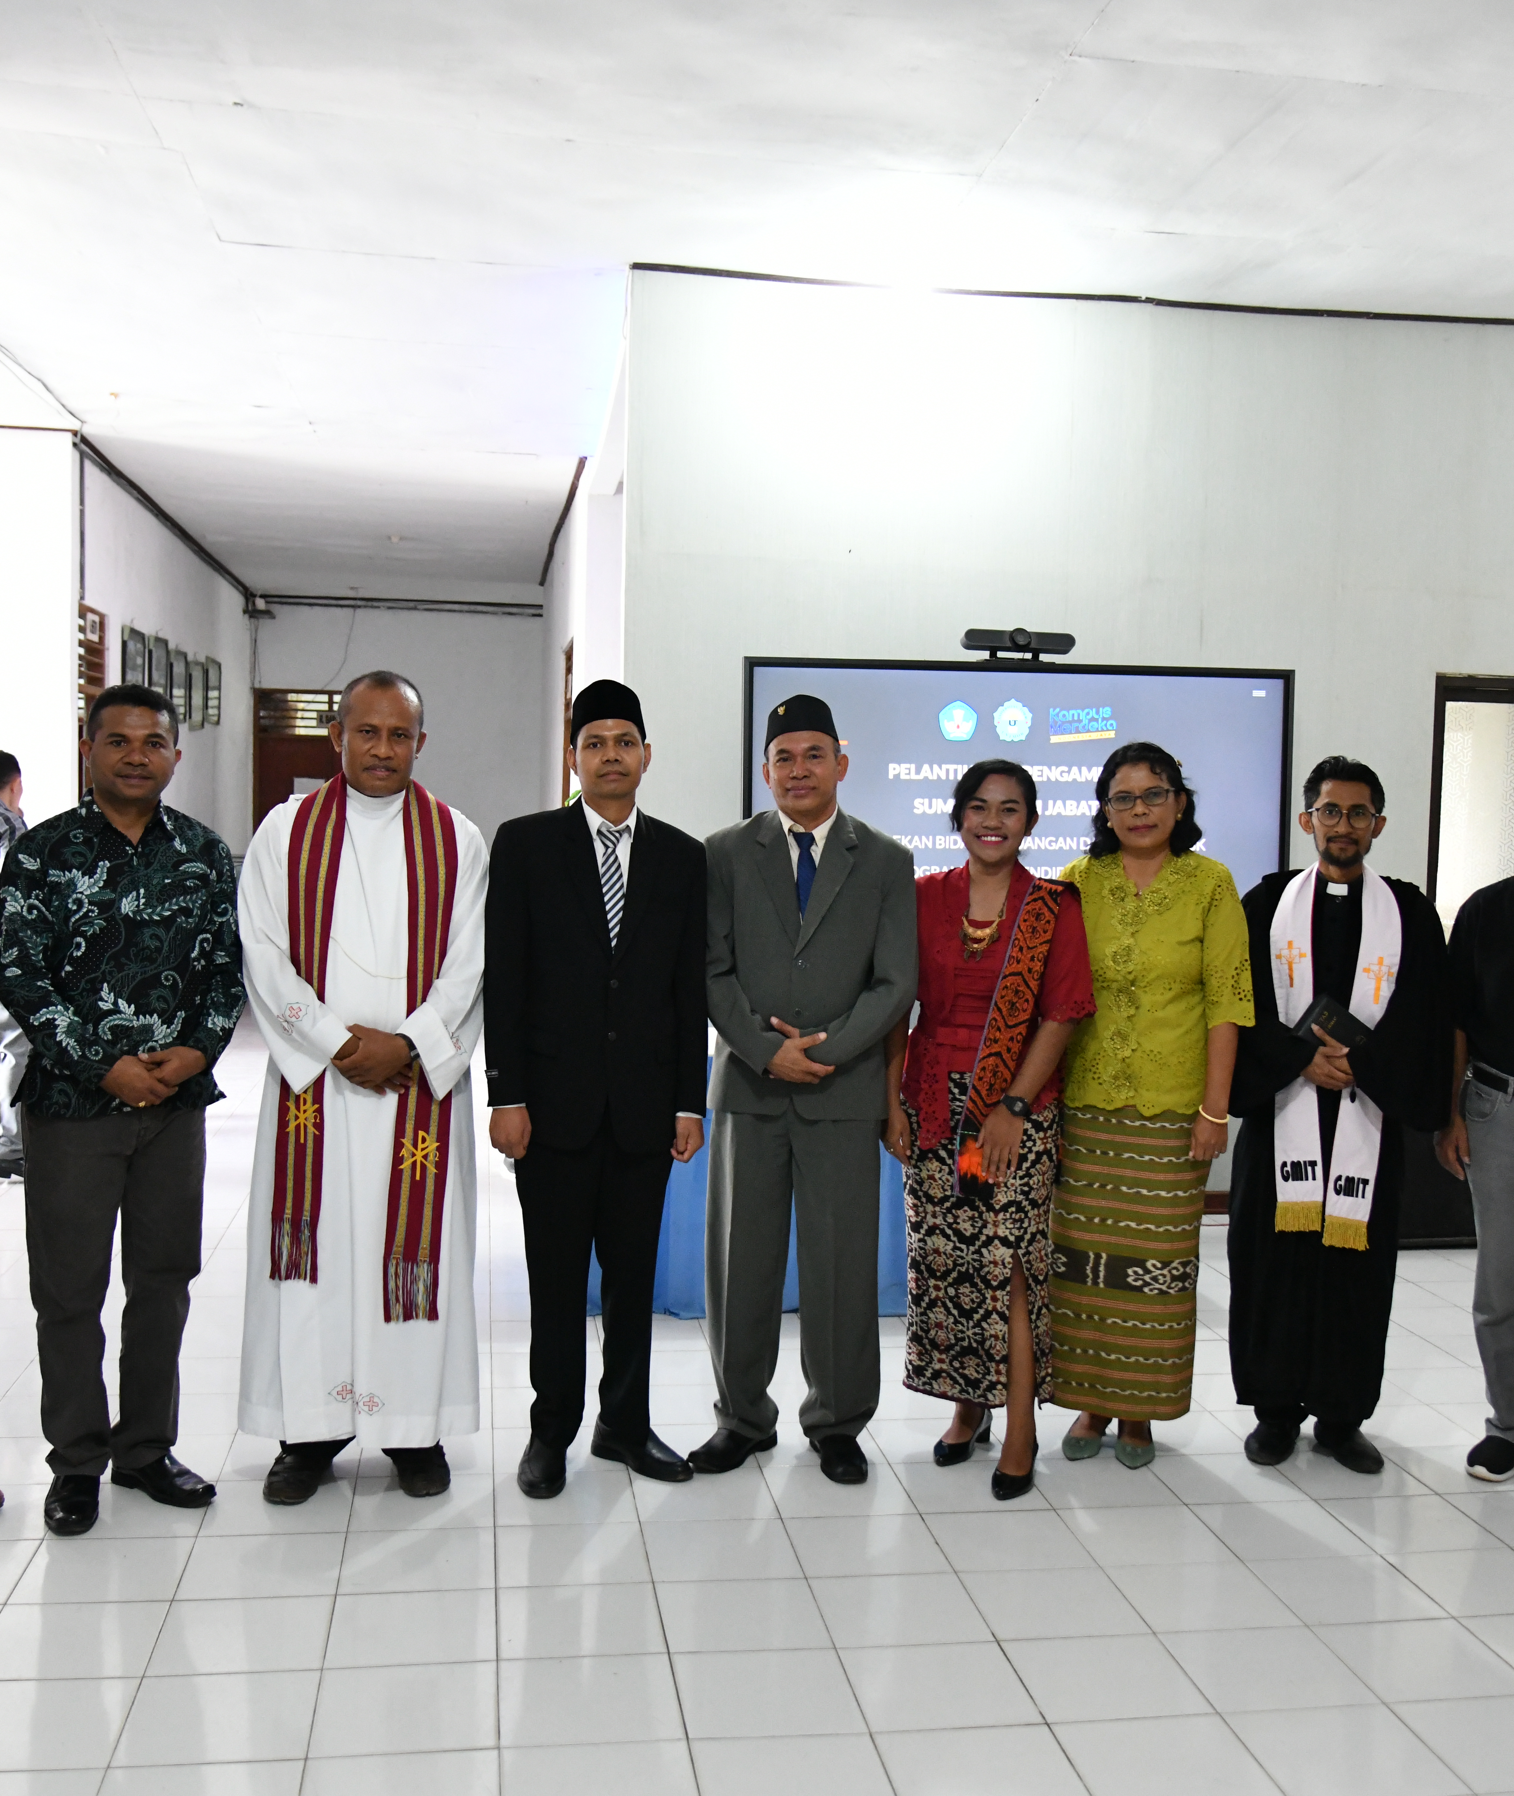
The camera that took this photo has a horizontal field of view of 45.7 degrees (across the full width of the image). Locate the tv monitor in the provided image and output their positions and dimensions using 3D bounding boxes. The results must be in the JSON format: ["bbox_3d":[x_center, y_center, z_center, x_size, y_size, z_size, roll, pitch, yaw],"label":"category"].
[{"bbox_3d":[0.914,-0.239,6.293,1.955,1.150,0.090,1,3,-6],"label":"tv monitor"}]

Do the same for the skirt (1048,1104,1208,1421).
[{"bbox_3d":[0.877,0.830,4.242,0.400,0.828,0.300,2,3,17],"label":"skirt"}]

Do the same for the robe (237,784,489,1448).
[{"bbox_3d":[-0.865,0.475,3.936,0.530,1.446,0.380,1,3,-17],"label":"robe"}]

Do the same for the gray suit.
[{"bbox_3d":[0.124,0.521,4.150,0.500,1.480,0.330,2,3,7],"label":"gray suit"}]

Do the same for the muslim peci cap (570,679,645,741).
[{"bbox_3d":[-0.335,-0.420,4.050,0.175,0.115,0.215,1,-7,-2],"label":"muslim peci cap"}]

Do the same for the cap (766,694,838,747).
[{"bbox_3d":[0.106,-0.408,4.120,0.168,0.105,0.215,2,-7,6],"label":"cap"}]

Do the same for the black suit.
[{"bbox_3d":[-0.360,0.514,4.030,0.470,1.450,0.320,1,3,-12],"label":"black suit"}]

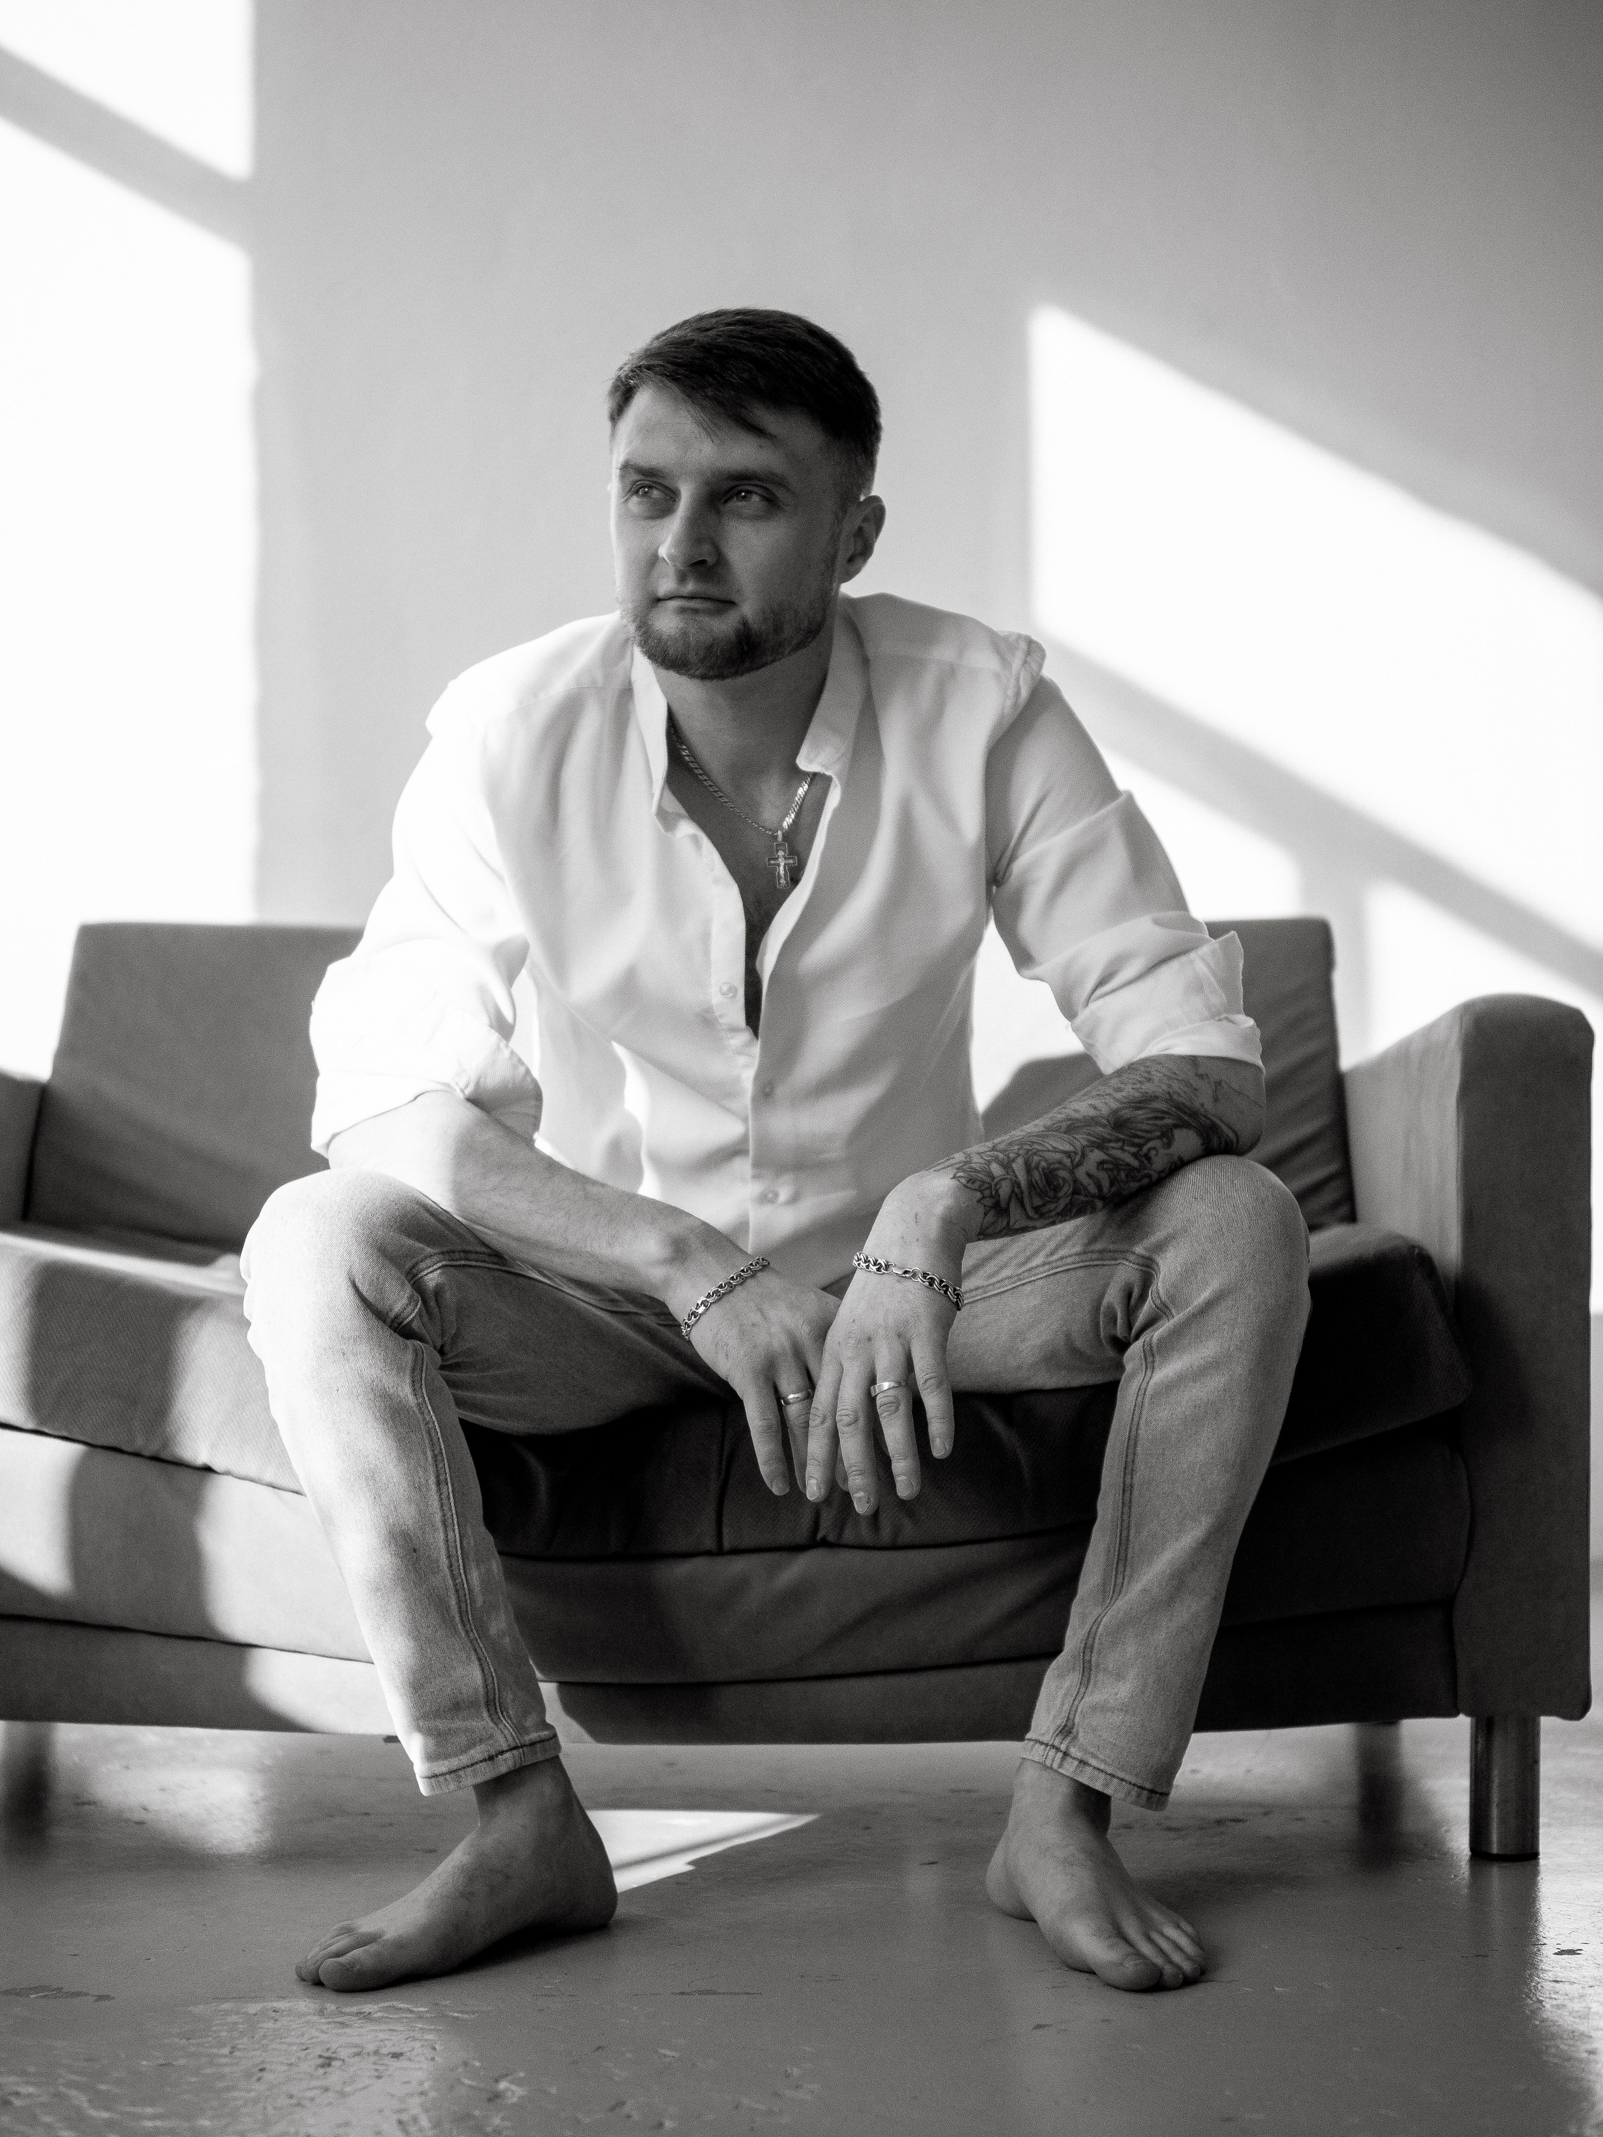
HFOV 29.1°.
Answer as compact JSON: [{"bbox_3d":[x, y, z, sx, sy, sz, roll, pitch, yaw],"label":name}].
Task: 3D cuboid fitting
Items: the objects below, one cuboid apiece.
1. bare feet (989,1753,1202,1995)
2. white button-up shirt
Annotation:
[{"bbox_3d":[0.200,0.552,2.180,0.100,0.120,0.255,0,0,-23],"label":"bare feet"},{"bbox_3d":[-0.012,-0.091,2.310,0.660,0.540,0.420,0,0,3],"label":"white button-up shirt"}]

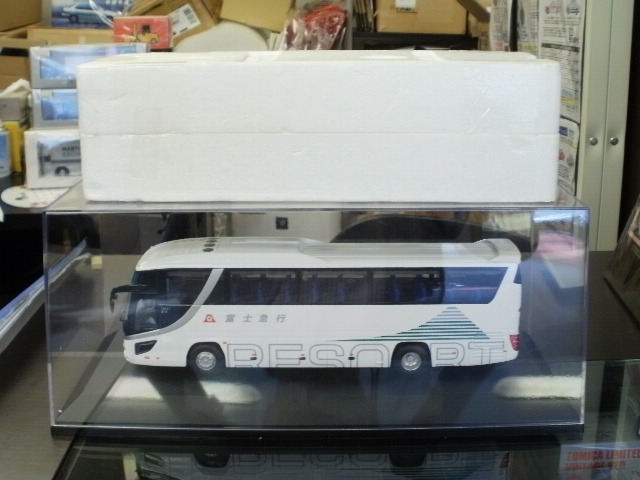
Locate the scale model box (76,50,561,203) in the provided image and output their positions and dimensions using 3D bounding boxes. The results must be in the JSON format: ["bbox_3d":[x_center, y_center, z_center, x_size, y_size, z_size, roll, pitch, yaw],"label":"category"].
[{"bbox_3d":[0.000,-0.078,0.548,0.293,0.085,0.110,0,14,1],"label":"scale model box"}]

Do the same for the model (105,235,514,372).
[{"bbox_3d":[-0.002,0.046,0.592,0.284,0.087,0.061,0,14,1],"label":"model"}]

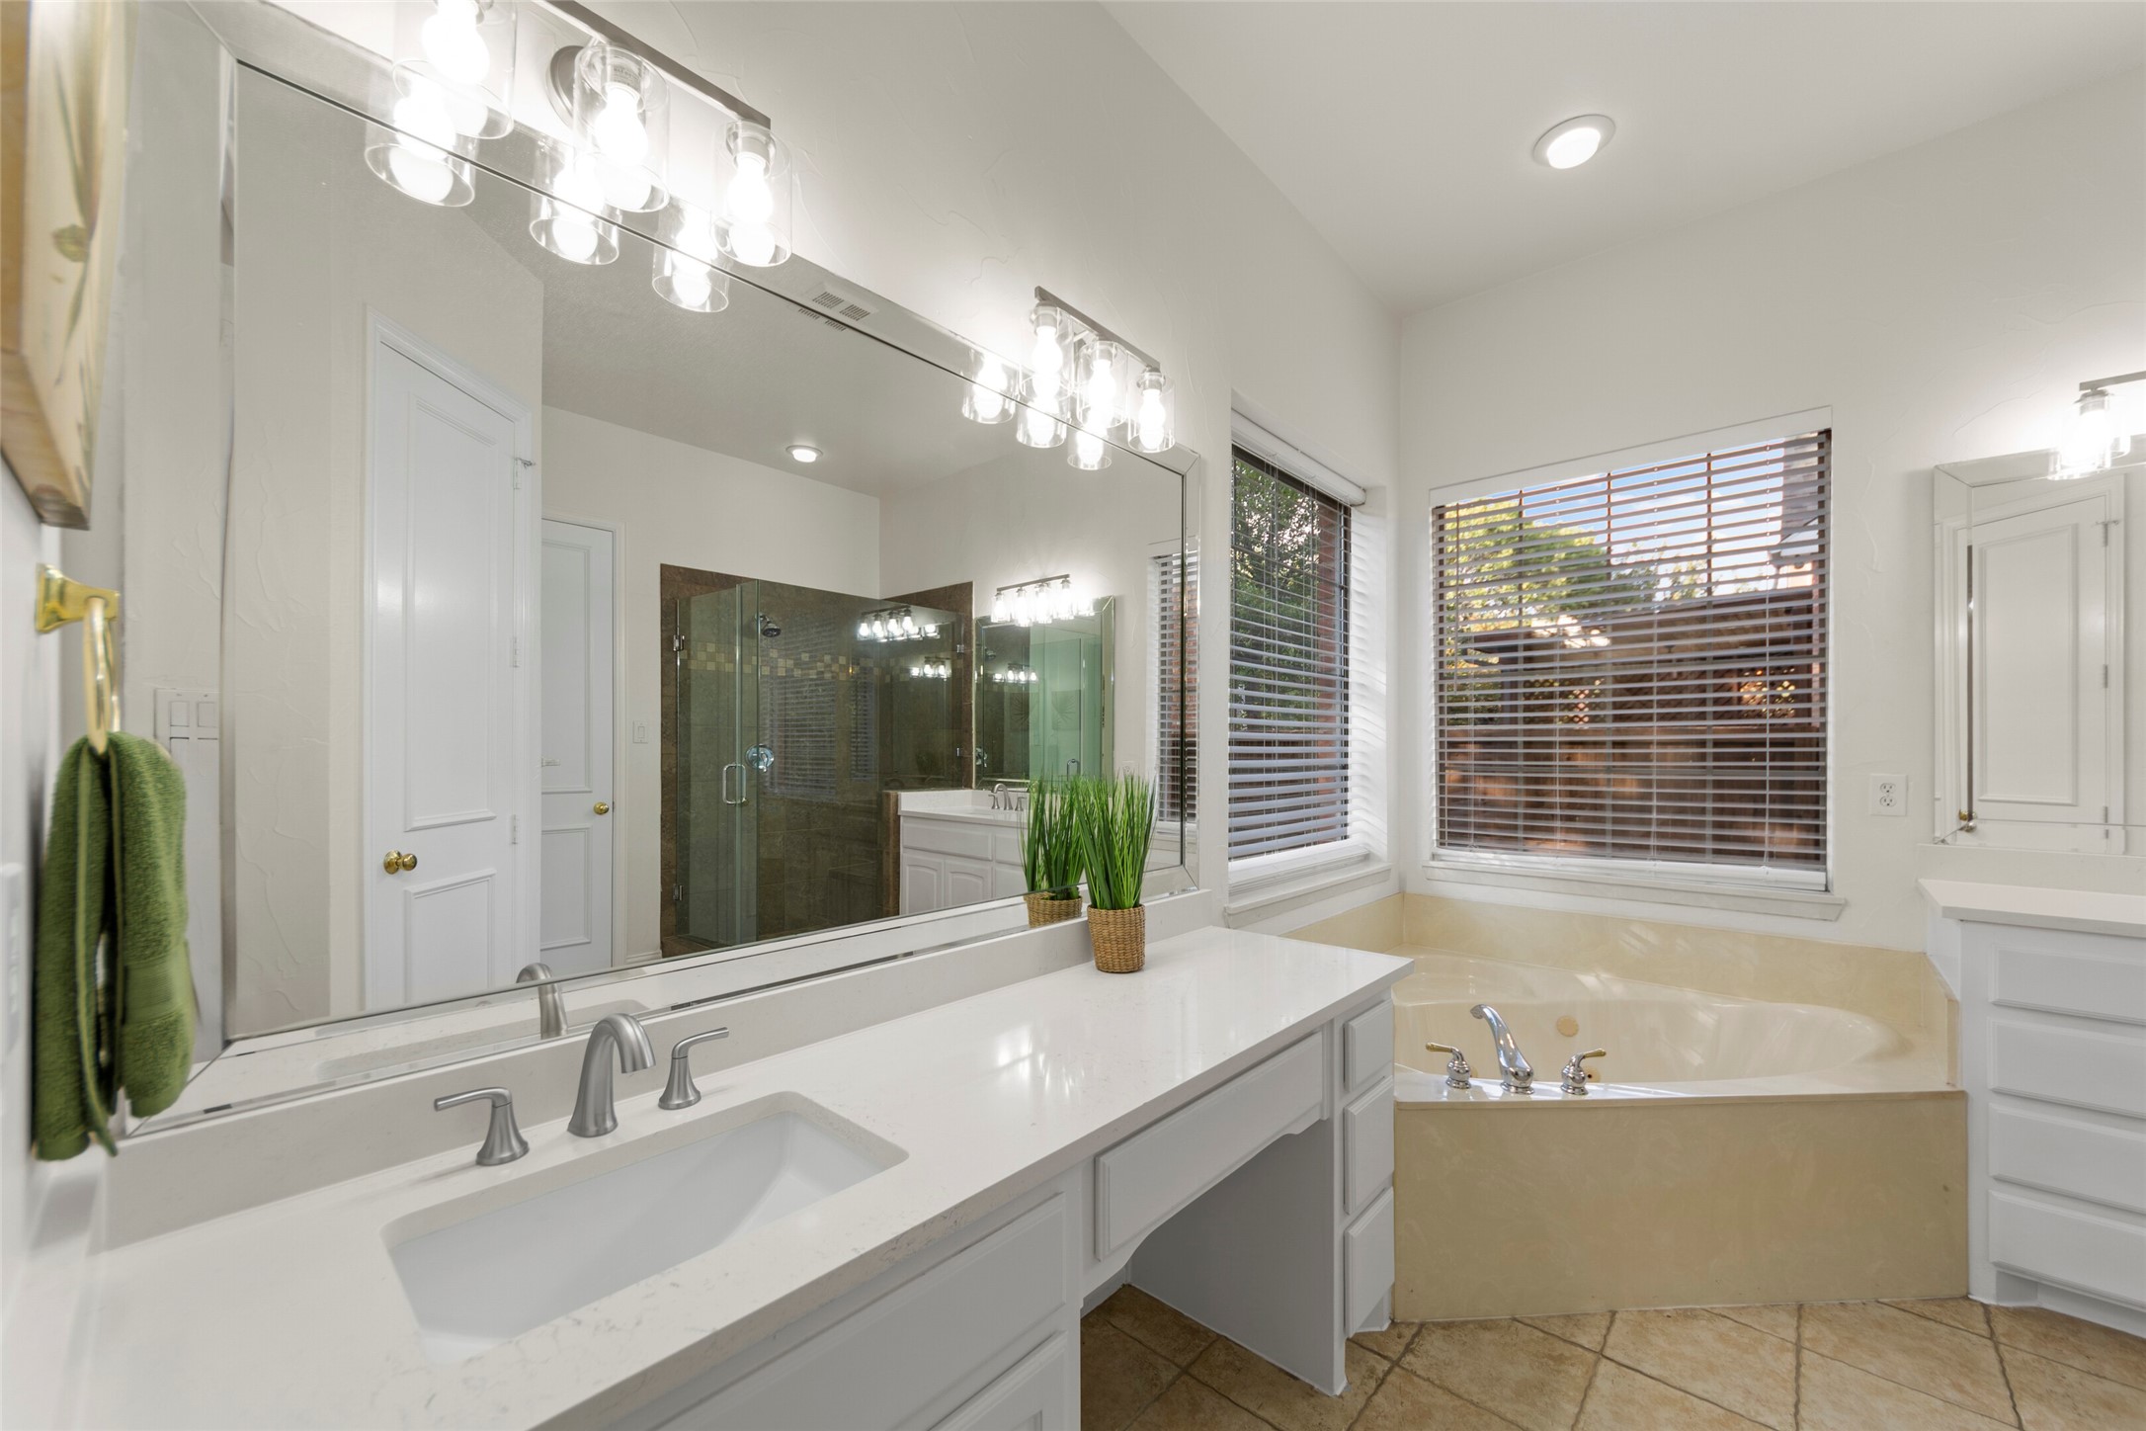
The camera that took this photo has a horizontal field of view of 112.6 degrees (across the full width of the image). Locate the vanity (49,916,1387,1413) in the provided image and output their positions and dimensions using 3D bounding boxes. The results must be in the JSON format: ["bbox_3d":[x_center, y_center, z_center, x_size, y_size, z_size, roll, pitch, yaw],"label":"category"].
[{"bbox_3d":[-0.076,0.953,1.166,0.510,0.820,1.860,-2,-2,45],"label":"vanity"}]

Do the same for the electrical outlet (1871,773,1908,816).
[{"bbox_3d":[2.433,0.240,2.134,0.075,0.122,0.008,-1,-2,40],"label":"electrical outlet"}]

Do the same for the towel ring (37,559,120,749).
[{"bbox_3d":[-0.800,-0.031,0.591,0.150,0.175,0.068,-2,-2,42],"label":"towel ring"}]

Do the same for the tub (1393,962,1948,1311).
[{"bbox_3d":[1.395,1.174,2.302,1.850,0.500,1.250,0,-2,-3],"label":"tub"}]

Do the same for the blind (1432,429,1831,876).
[{"bbox_3d":[1.905,-0.168,2.550,1.110,1.400,0.055,-1,-2,40],"label":"blind"}]

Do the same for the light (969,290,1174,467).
[{"bbox_3d":[0.055,-0.737,1.563,0.140,0.215,0.430,-2,-2,45],"label":"light"}]

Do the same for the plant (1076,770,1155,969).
[{"bbox_3d":[0.097,0.344,1.582,0.170,0.430,0.170,0,-2,0],"label":"plant"}]

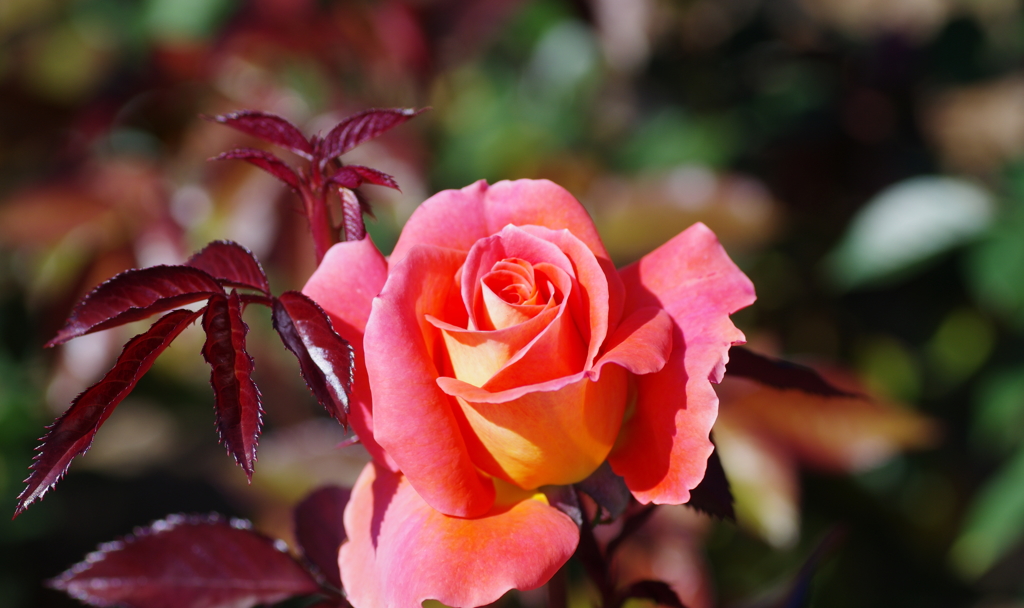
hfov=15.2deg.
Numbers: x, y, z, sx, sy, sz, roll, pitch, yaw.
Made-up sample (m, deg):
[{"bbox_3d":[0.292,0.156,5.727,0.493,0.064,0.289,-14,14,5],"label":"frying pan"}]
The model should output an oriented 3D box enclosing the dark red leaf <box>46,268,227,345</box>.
[{"bbox_3d":[-0.087,0.000,0.874,0.042,0.008,0.016,-16,37,3],"label":"dark red leaf"}]

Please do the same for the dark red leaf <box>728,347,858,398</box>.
[{"bbox_3d":[0.064,0.016,0.912,0.043,0.006,0.018,14,23,-7],"label":"dark red leaf"}]

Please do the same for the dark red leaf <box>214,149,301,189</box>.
[{"bbox_3d":[-0.059,-0.032,0.894,0.022,0.005,0.010,19,37,-8],"label":"dark red leaf"}]

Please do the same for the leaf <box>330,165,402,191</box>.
[{"bbox_3d":[-0.034,-0.029,0.892,0.018,0.005,0.009,10,36,19],"label":"leaf"}]

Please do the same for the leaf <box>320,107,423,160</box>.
[{"bbox_3d":[-0.032,-0.040,0.899,0.027,0.005,0.011,-24,41,6],"label":"leaf"}]

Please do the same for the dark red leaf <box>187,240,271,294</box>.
[{"bbox_3d":[-0.066,-0.008,0.889,0.018,0.007,0.033,-23,25,-33],"label":"dark red leaf"}]

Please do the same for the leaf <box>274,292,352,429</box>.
[{"bbox_3d":[-0.045,0.012,0.867,0.017,0.007,0.037,-19,64,-20],"label":"leaf"}]

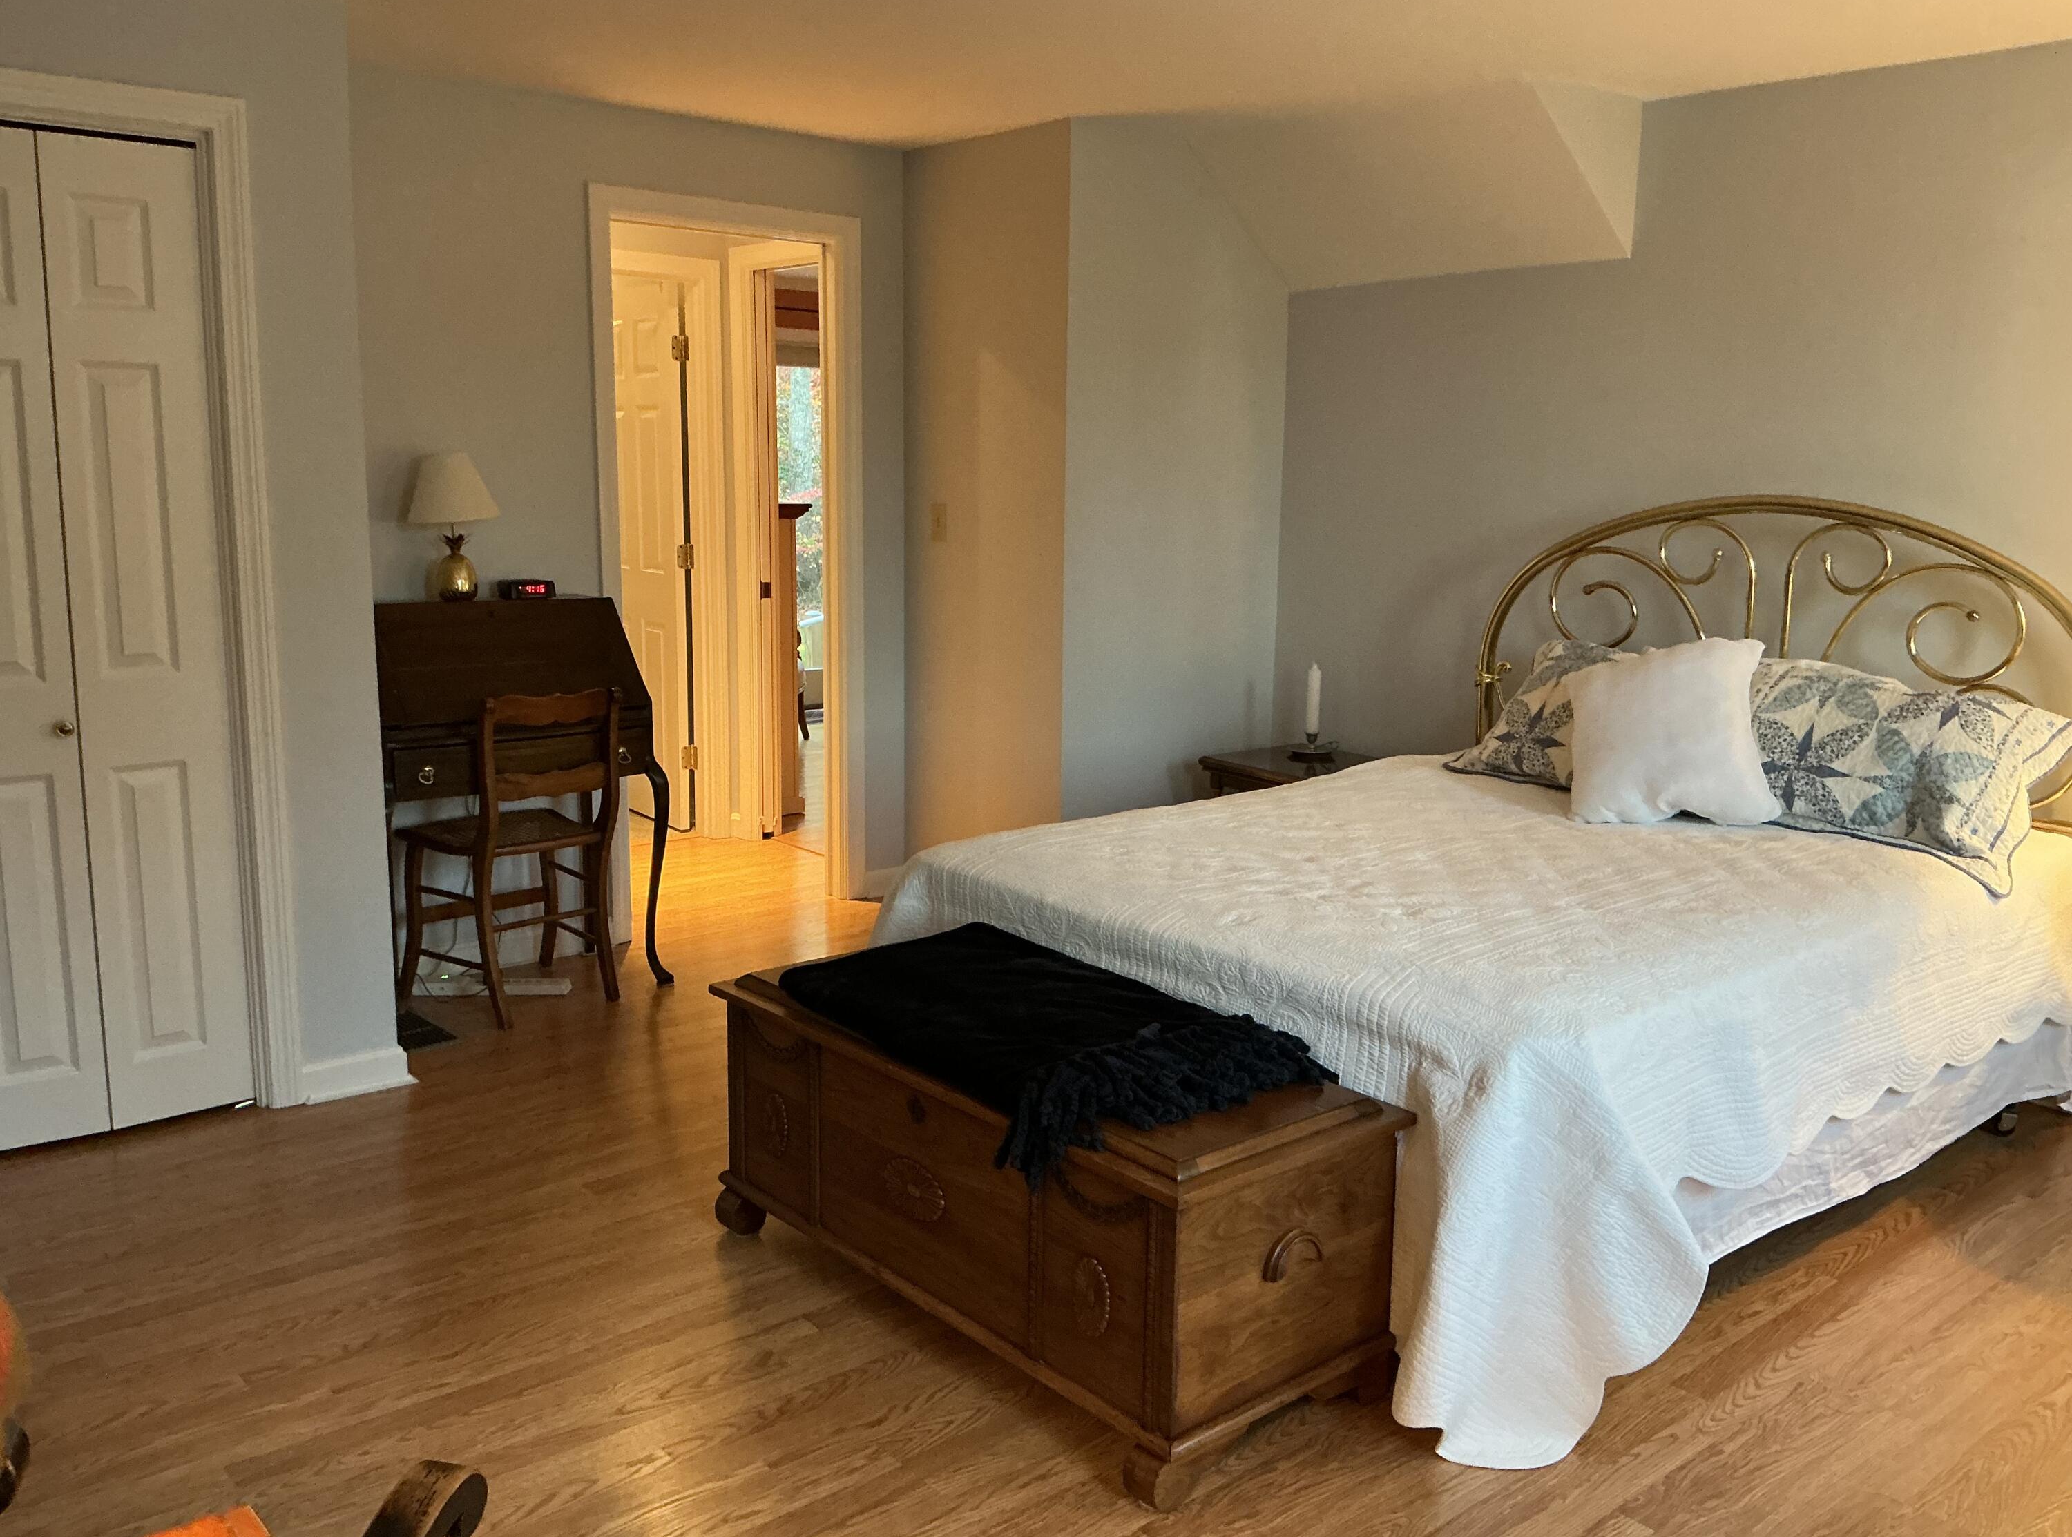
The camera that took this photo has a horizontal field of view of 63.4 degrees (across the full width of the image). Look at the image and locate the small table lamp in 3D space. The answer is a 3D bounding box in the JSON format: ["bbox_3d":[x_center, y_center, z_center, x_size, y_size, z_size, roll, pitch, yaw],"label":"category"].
[{"bbox_3d":[-1.512,-0.626,4.359,0.245,0.380,0.245,-7,12,-39],"label":"small table lamp"}]

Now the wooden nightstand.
[{"bbox_3d":[0.806,0.262,4.992,0.420,0.565,0.480,-8,13,-42],"label":"wooden nightstand"}]

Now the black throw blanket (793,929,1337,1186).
[{"bbox_3d":[-0.014,0.445,2.701,0.520,0.150,0.920,-7,12,-41],"label":"black throw blanket"}]

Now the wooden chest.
[{"bbox_3d":[-0.016,0.664,2.758,0.499,0.478,1.149,-7,12,-41],"label":"wooden chest"}]

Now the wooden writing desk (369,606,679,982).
[{"bbox_3d":[-1.412,0.082,4.436,0.725,1.040,0.420,-7,12,-39],"label":"wooden writing desk"}]

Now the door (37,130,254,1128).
[{"bbox_3d":[-1.802,-0.241,3.406,0.275,1.978,0.035,-7,12,-39],"label":"door"}]

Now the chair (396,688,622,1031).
[{"bbox_3d":[-1.357,0.200,4.371,0.436,0.830,0.438,10,13,43],"label":"chair"}]

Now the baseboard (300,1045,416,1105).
[{"bbox_3d":[-1.512,0.684,3.728,0.239,0.080,0.025,-7,12,-39],"label":"baseboard"}]

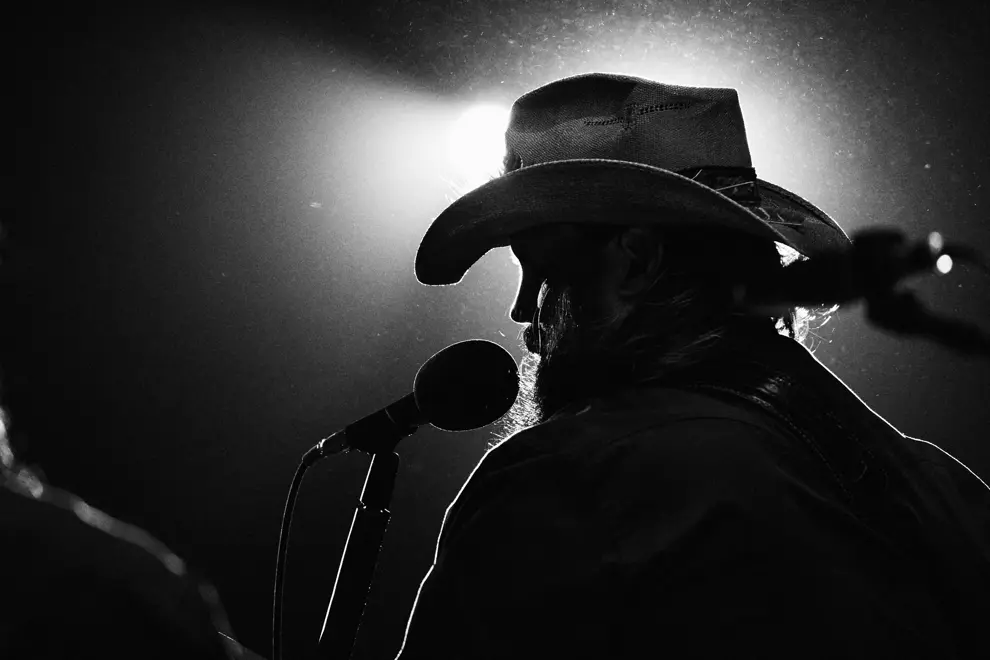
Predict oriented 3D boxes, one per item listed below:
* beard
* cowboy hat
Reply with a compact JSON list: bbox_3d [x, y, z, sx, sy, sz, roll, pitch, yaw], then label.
[{"bbox_3d":[0.061,0.035,9.370,0.130,0.165,0.150,-5,-4,20],"label":"beard"},{"bbox_3d":[0.119,-0.127,9.350,0.375,0.175,0.300,-4,-3,20],"label":"cowboy hat"}]

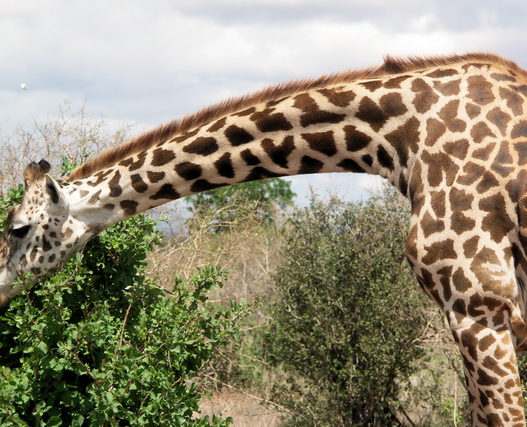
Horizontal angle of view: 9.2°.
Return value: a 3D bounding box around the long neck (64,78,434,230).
[{"bbox_3d":[-0.066,-0.201,15.300,1.768,0.645,0.400,-12,0,0],"label":"long neck"}]

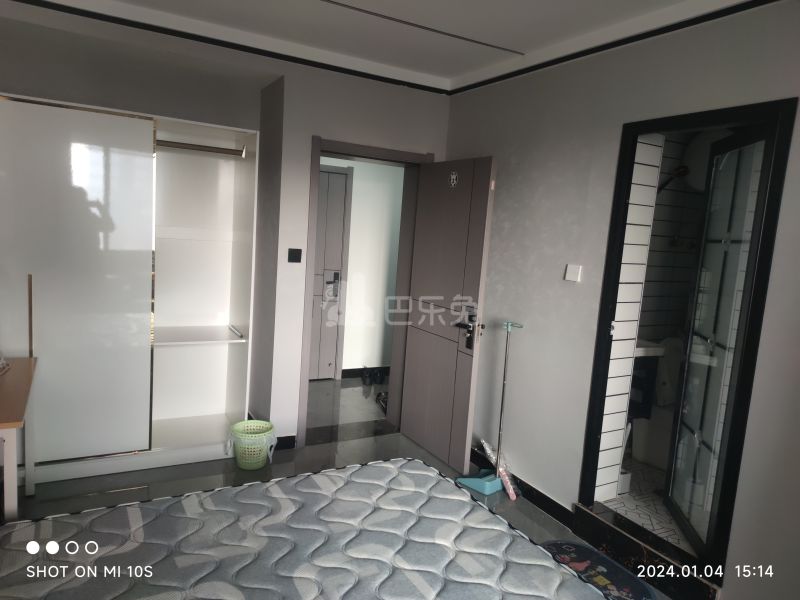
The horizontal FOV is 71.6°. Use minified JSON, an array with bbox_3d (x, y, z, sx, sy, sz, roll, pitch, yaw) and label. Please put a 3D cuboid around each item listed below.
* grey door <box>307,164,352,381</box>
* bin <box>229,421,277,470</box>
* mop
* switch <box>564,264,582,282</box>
[{"bbox_3d":[-0.921,-0.239,5.203,0.918,2.069,0.080,0,8,-30],"label":"grey door"},{"bbox_3d":[-0.935,0.926,3.517,0.258,0.242,0.258,0,9,-29],"label":"bin"},{"bbox_3d":[0.543,0.633,3.350,0.250,1.025,0.296,0,8,-30],"label":"mop"},{"bbox_3d":[0.928,-0.142,2.981,0.012,0.086,0.086,0,9,-29],"label":"switch"}]

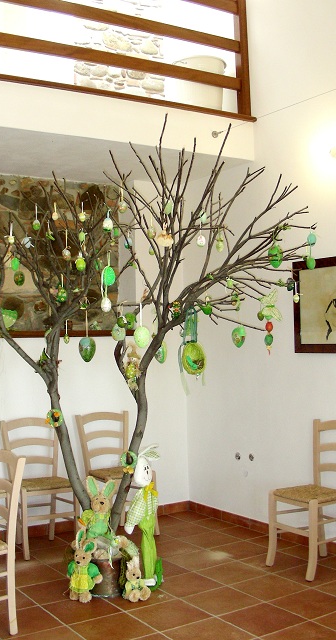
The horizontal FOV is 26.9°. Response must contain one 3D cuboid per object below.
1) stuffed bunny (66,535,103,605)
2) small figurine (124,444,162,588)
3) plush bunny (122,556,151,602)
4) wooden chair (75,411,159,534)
[{"bbox_3d":[-0.471,1.378,3.956,0.190,0.370,0.140,-3,-3,25],"label":"stuffed bunny"},{"bbox_3d":[-0.137,1.142,4.135,0.200,0.830,0.190,0,-3,-38],"label":"small figurine"},{"bbox_3d":[-0.178,1.430,3.928,0.125,0.240,0.140,-1,-3,-32],"label":"plush bunny"},{"bbox_3d":[-0.375,1.180,5.384,0.445,0.880,0.503,-1,-3,-35],"label":"wooden chair"}]

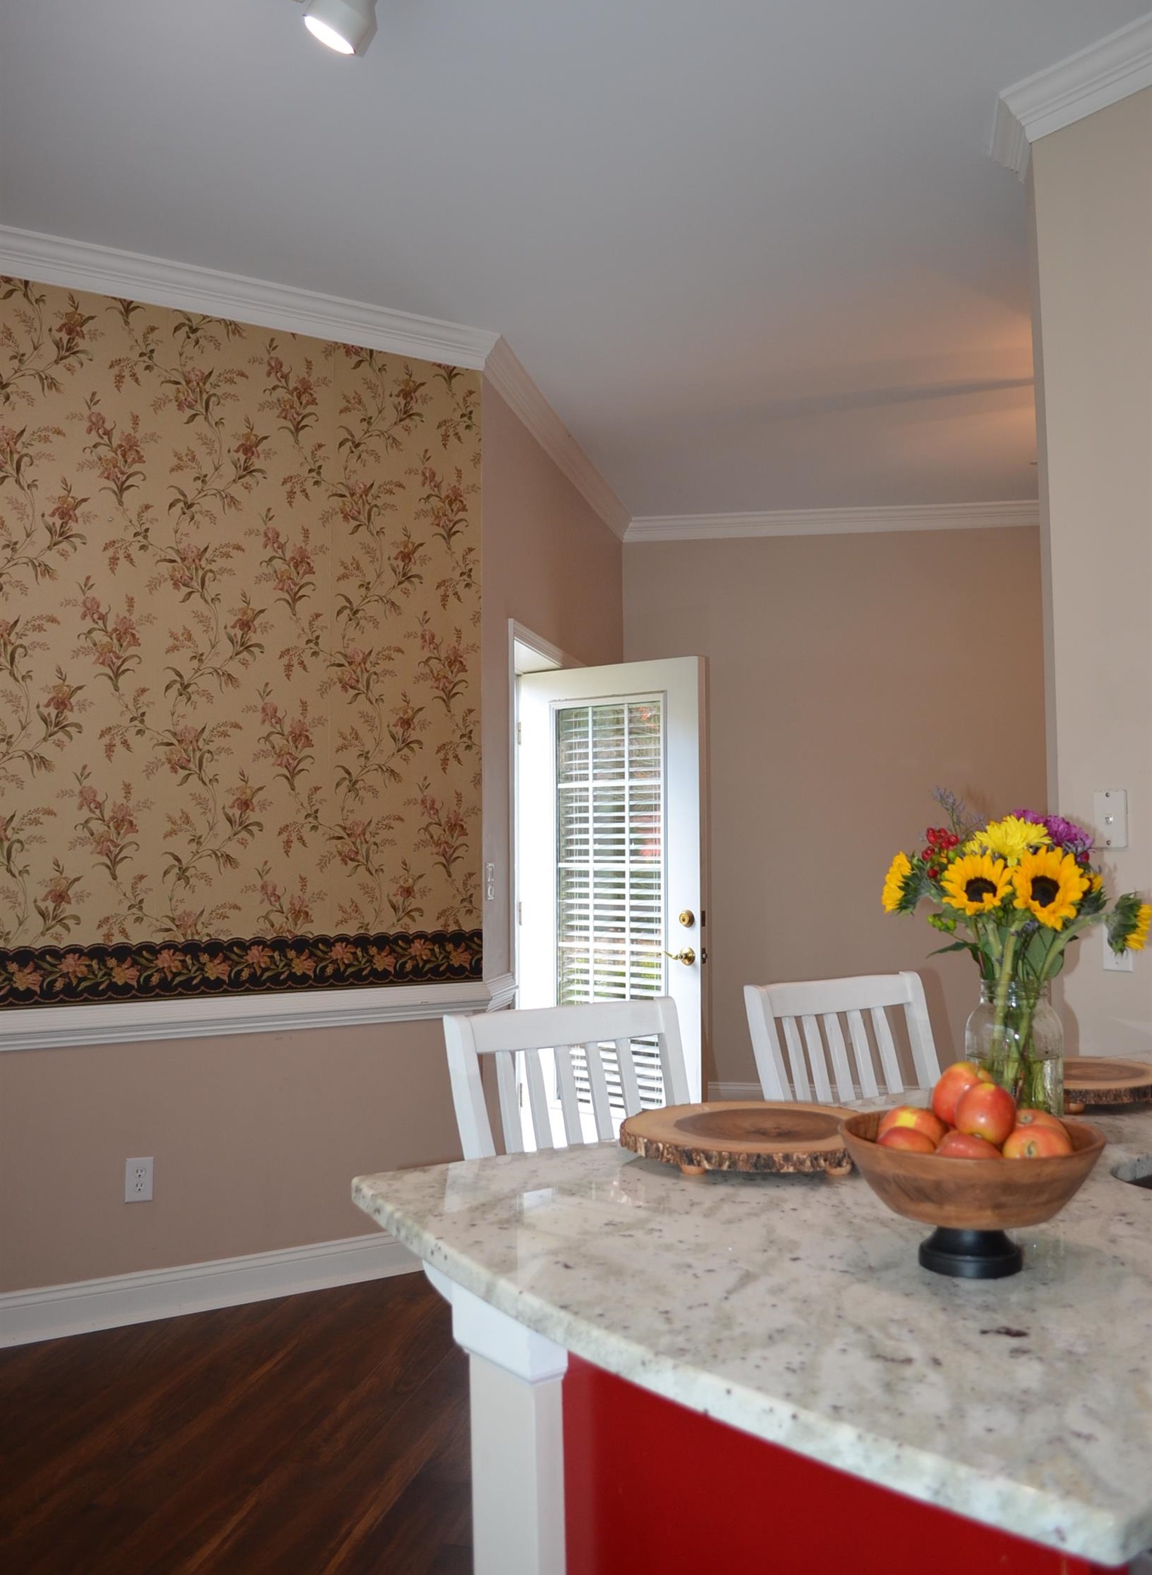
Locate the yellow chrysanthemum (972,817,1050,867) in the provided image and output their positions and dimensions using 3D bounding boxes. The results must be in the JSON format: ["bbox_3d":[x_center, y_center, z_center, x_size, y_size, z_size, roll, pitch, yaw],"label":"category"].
[{"bbox_3d":[0.564,0.071,1.690,0.100,0.068,0.090,-1,-3,17],"label":"yellow chrysanthemum"}]

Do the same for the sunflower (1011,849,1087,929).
[{"bbox_3d":[0.602,0.129,1.660,0.092,0.100,0.045,0,-11,-2],"label":"sunflower"}]

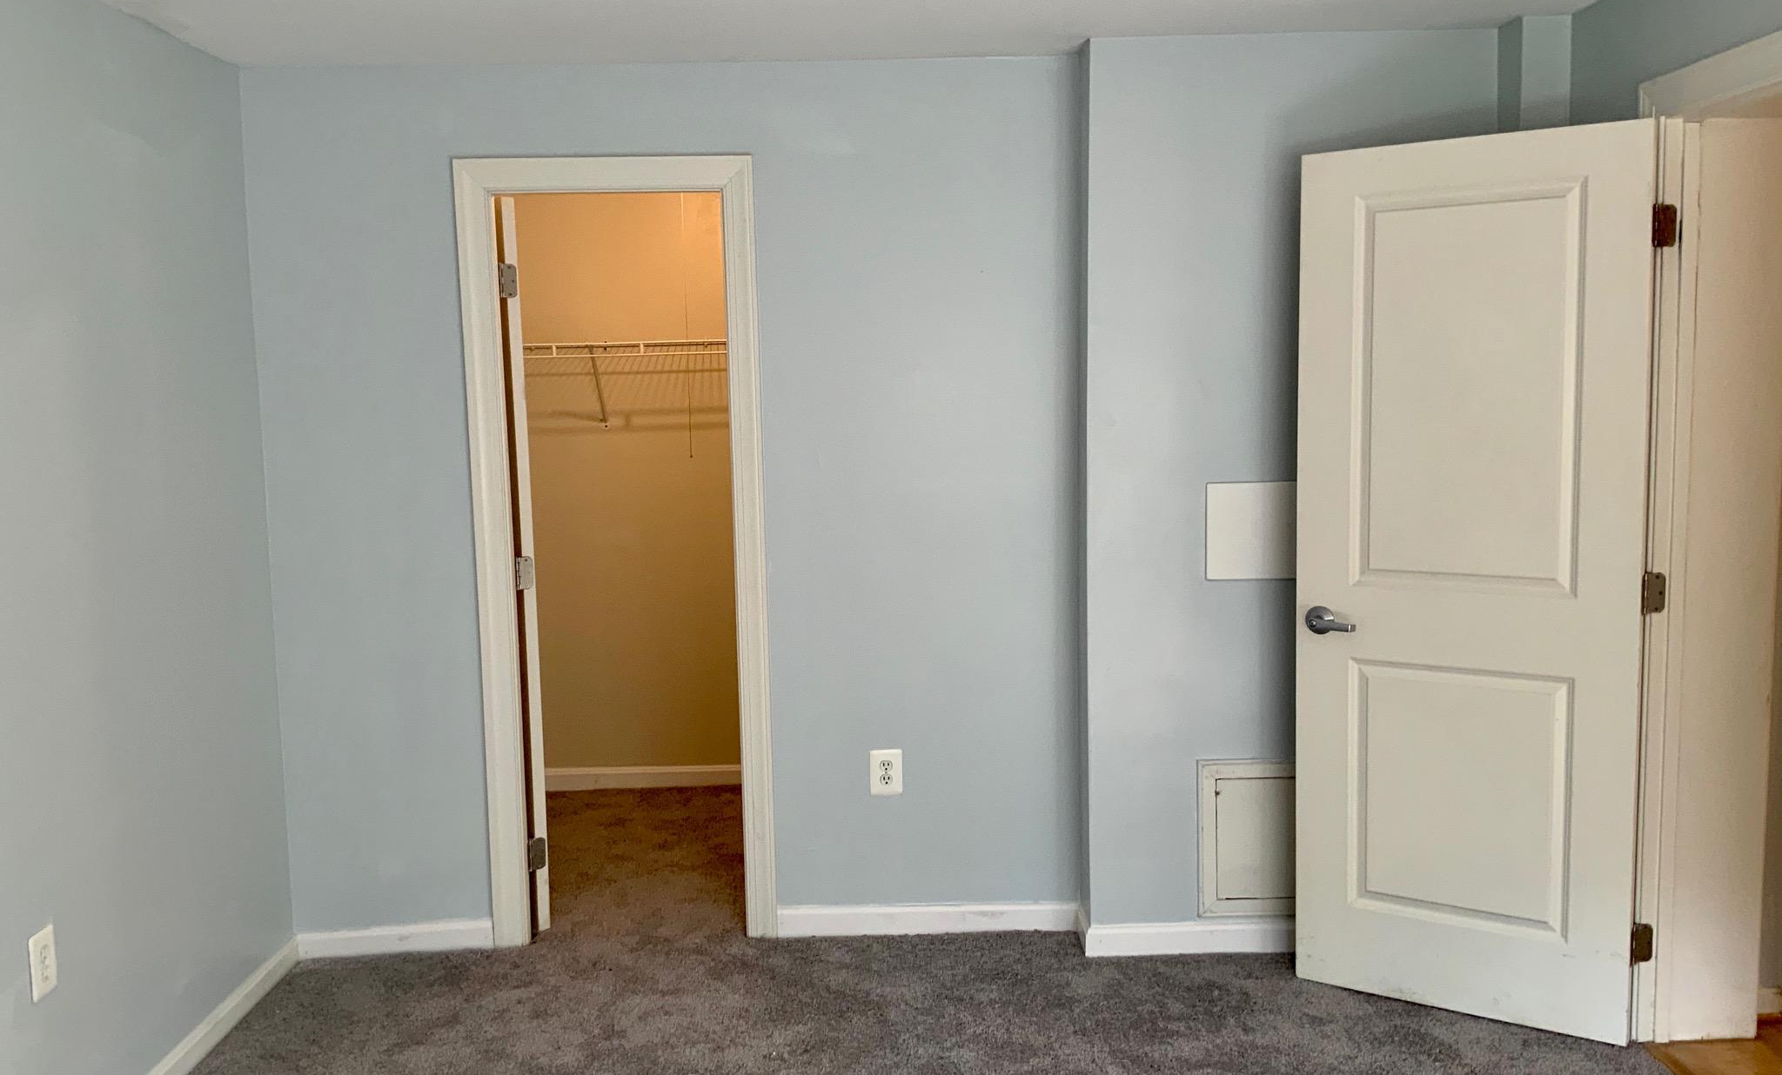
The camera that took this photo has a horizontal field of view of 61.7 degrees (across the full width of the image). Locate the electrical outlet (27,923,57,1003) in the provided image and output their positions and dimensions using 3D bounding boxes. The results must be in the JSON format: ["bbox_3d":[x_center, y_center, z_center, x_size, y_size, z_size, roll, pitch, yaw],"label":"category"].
[{"bbox_3d":[-1.659,0.833,2.924,0.008,0.127,0.083,-1,6,-1],"label":"electrical outlet"}]

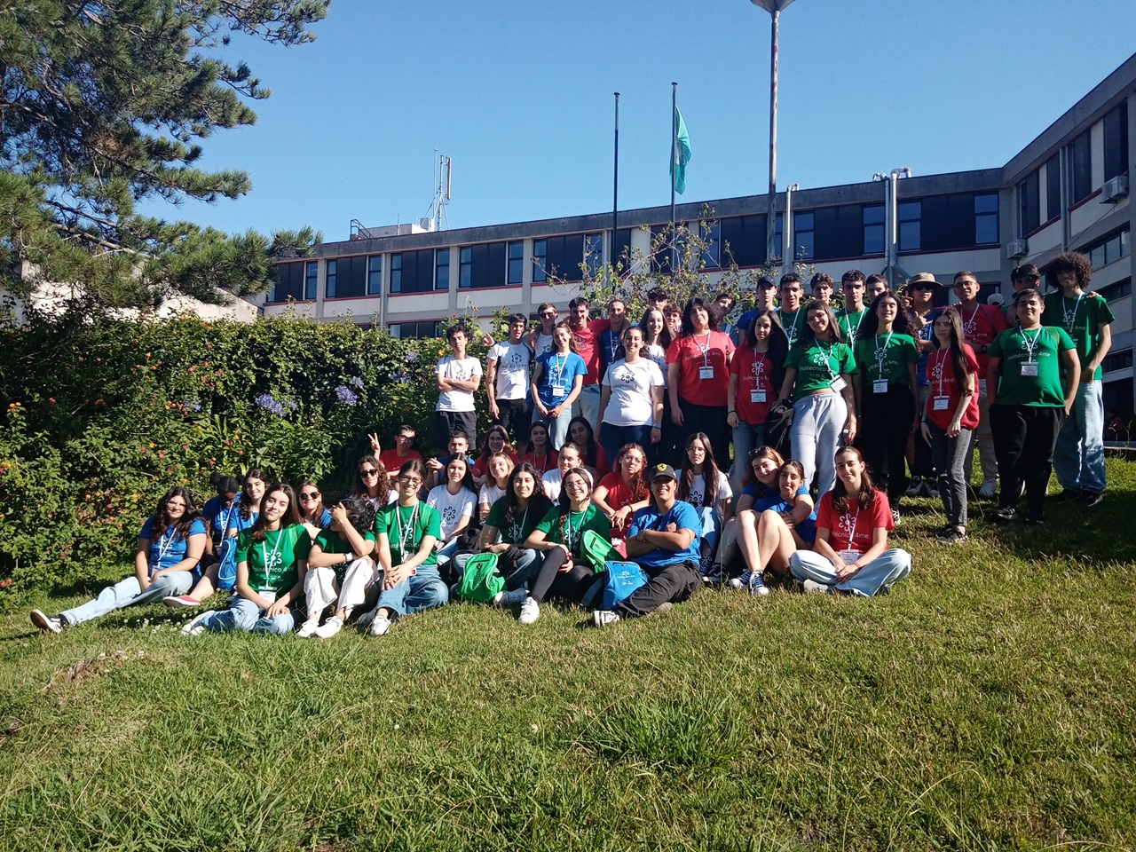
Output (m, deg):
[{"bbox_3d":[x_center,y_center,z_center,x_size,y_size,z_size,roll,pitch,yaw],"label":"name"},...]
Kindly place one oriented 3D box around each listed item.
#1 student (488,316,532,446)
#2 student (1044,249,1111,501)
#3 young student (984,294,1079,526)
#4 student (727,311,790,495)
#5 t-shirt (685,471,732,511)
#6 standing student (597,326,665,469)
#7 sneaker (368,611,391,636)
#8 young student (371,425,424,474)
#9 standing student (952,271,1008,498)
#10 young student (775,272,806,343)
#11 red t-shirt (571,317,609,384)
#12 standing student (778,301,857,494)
[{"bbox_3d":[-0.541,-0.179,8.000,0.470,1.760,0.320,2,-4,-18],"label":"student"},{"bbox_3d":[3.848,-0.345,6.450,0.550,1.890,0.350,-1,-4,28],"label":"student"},{"bbox_3d":[3.376,-0.164,6.200,0.640,1.690,0.380,-1,-5,25],"label":"young student"},{"bbox_3d":[1.481,-0.112,6.700,0.480,1.630,0.340,0,-4,19],"label":"student"},{"bbox_3d":[0.919,0.572,5.950,0.460,0.530,0.280,1,-4,7],"label":"t-shirt"},{"bbox_3d":[0.509,0.004,6.850,0.530,1.630,0.340,1,-4,8],"label":"standing student"},{"bbox_3d":[-1.069,1.122,4.850,0.100,0.110,0.250,2,0,-6],"label":"sneaker"},{"bbox_3d":[-1.414,0.462,7.100,0.560,0.960,0.750,2,-4,-13],"label":"young student"},{"bbox_3d":[3.151,-0.353,6.650,0.550,1.750,0.360,-1,-5,25],"label":"standing student"},{"bbox_3d":[1.839,-0.384,7.030,0.520,1.770,0.320,0,-4,14],"label":"young student"},{"bbox_3d":[0.138,-0.688,8.050,0.500,0.640,0.260,1,-4,5],"label":"red t-shirt"},{"bbox_3d":[1.815,-0.105,6.200,0.540,1.650,0.380,0,-4,16],"label":"standing student"}]

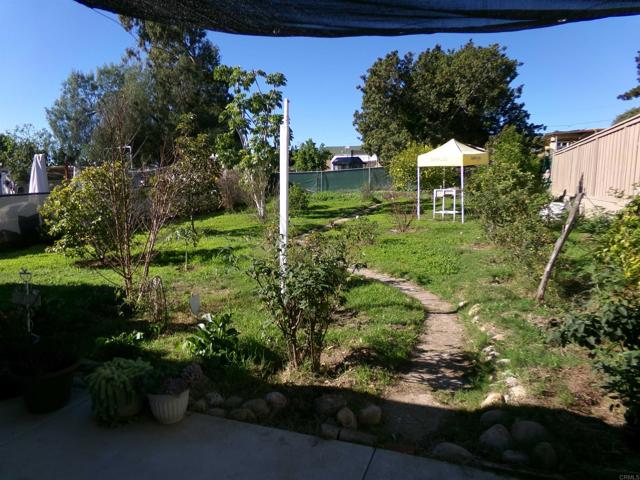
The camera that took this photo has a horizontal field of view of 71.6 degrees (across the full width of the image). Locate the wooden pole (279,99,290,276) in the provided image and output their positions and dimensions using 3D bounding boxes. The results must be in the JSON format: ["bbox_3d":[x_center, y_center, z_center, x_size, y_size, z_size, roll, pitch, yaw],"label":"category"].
[{"bbox_3d":[-0.398,-0.440,5.000,0.090,2.220,0.090,0,7,0],"label":"wooden pole"}]

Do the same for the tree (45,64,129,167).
[{"bbox_3d":[-18.346,-9.202,35.162,6.800,9.054,6.500,0,7,0],"label":"tree"}]

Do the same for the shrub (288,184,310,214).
[{"bbox_3d":[-0.823,-1.498,16.236,0.900,1.057,0.900,0,7,0],"label":"shrub"}]

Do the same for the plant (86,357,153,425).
[{"bbox_3d":[-1.257,0.930,2.800,0.370,0.300,0.340,0,7,0],"label":"plant"}]

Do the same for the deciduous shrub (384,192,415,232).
[{"bbox_3d":[1.950,-0.700,10.900,0.750,1.000,0.720,0,7,0],"label":"deciduous shrub"}]

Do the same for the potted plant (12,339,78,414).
[{"bbox_3d":[-1.978,0.967,3.186,0.470,0.450,0.470,0,7,0],"label":"potted plant"}]

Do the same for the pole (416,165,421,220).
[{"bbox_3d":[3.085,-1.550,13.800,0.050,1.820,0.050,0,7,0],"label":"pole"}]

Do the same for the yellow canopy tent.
[{"bbox_3d":[4.192,-1.875,13.953,1.540,2.532,1.540,-6,9,-43],"label":"yellow canopy tent"}]

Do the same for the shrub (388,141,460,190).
[{"bbox_3d":[5.754,-3.973,24.201,4.000,2.640,3.600,0,7,0],"label":"shrub"}]

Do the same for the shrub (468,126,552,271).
[{"bbox_3d":[3.190,-0.690,7.500,1.300,2.280,1.300,0,7,0],"label":"shrub"}]

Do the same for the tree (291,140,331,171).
[{"bbox_3d":[-0.718,-6.536,37.492,3.400,4.001,3.400,0,7,0],"label":"tree"}]

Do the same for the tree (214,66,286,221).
[{"bbox_3d":[-2.215,-3.043,14.140,2.350,4.786,2.300,0,7,0],"label":"tree"}]

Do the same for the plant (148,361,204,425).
[{"bbox_3d":[-0.912,0.955,2.800,0.325,0.280,0.300,0,7,0],"label":"plant"}]

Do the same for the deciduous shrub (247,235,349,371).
[{"bbox_3d":[-0.173,0.523,3.737,0.840,1.095,0.800,0,7,0],"label":"deciduous shrub"}]

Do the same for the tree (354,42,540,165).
[{"bbox_3d":[8.100,-7.200,29.000,11.600,8.300,9.800,0,7,0],"label":"tree"}]

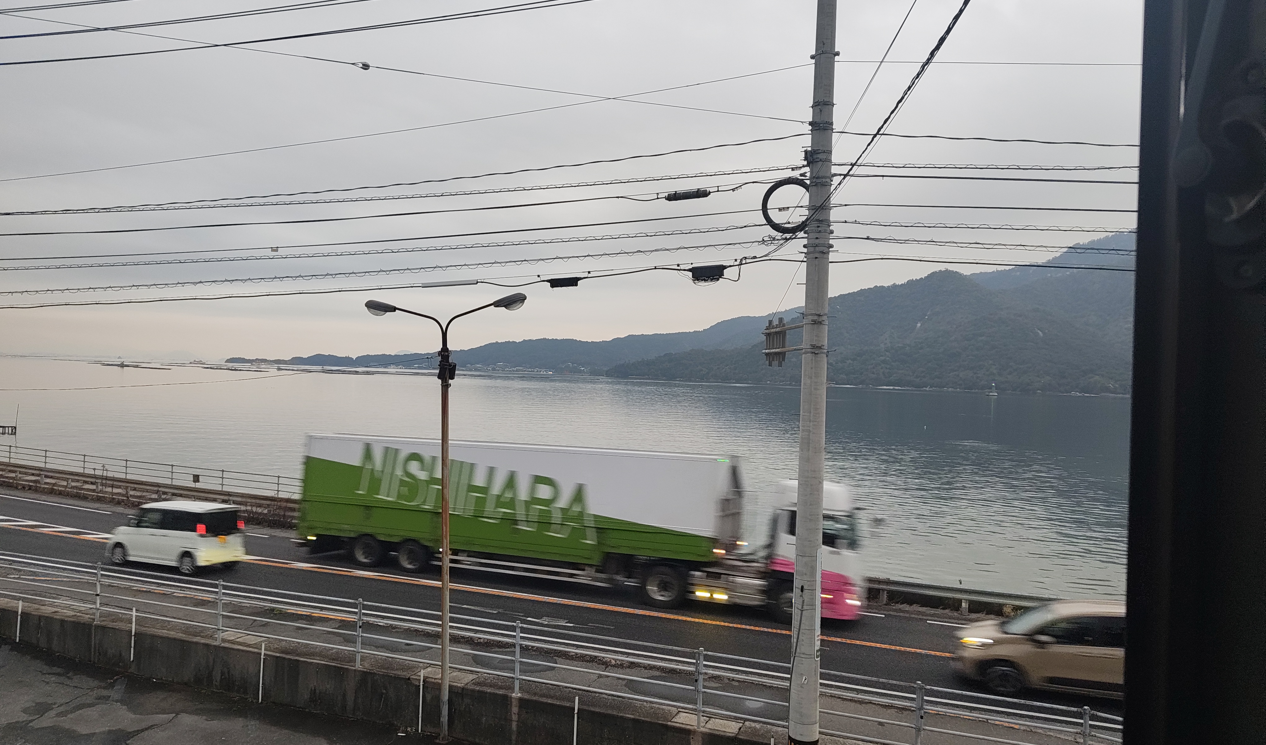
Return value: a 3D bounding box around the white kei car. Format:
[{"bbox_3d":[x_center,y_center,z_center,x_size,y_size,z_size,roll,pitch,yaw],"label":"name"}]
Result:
[{"bbox_3d":[-12.976,4.553,24.999,3.400,1.770,1.475,1,0,22],"label":"white kei car"}]

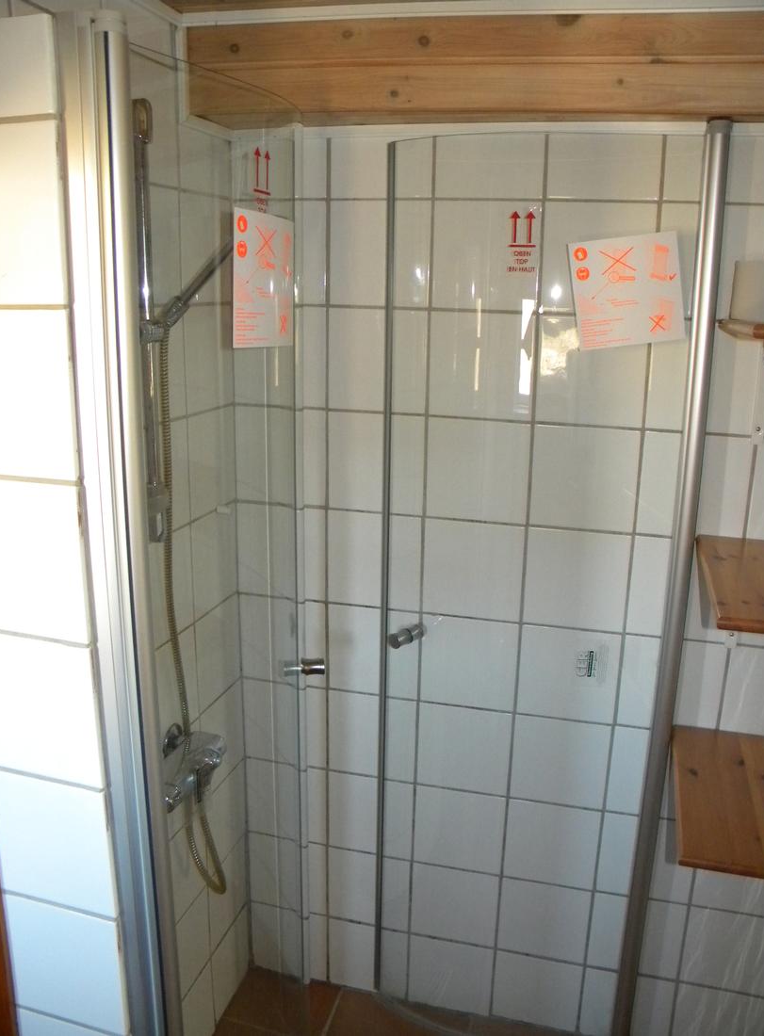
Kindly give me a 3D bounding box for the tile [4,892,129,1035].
[{"bbox_3d":[-0.446,0.629,1.185,0.187,0.197,0.012,5,15,13],"label":"tile"}]

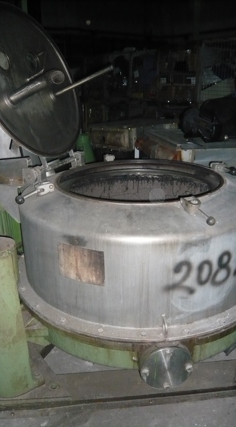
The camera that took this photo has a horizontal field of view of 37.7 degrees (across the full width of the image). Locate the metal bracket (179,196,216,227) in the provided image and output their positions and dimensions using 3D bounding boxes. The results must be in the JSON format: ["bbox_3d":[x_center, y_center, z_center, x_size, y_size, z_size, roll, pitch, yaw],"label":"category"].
[{"bbox_3d":[0.327,-0.006,1.409,0.065,0.059,0.179,-9,30,-22],"label":"metal bracket"}]

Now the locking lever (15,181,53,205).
[{"bbox_3d":[-0.389,-0.106,1.653,0.180,0.055,0.058,-23,25,-11],"label":"locking lever"}]

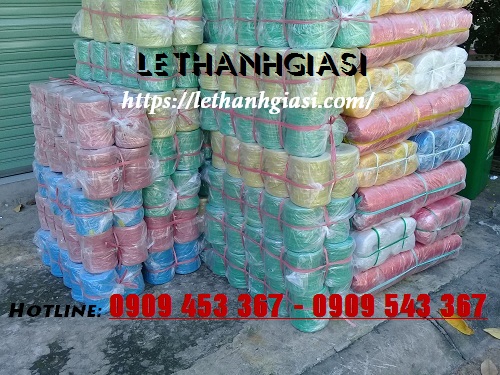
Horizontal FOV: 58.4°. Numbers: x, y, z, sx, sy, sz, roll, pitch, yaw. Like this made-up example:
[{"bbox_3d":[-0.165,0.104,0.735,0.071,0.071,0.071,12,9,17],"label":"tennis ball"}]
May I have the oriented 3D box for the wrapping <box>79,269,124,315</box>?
[{"bbox_3d":[-0.755,0.515,2.300,0.183,0.205,0.183,-16,25,-34],"label":"wrapping"}]

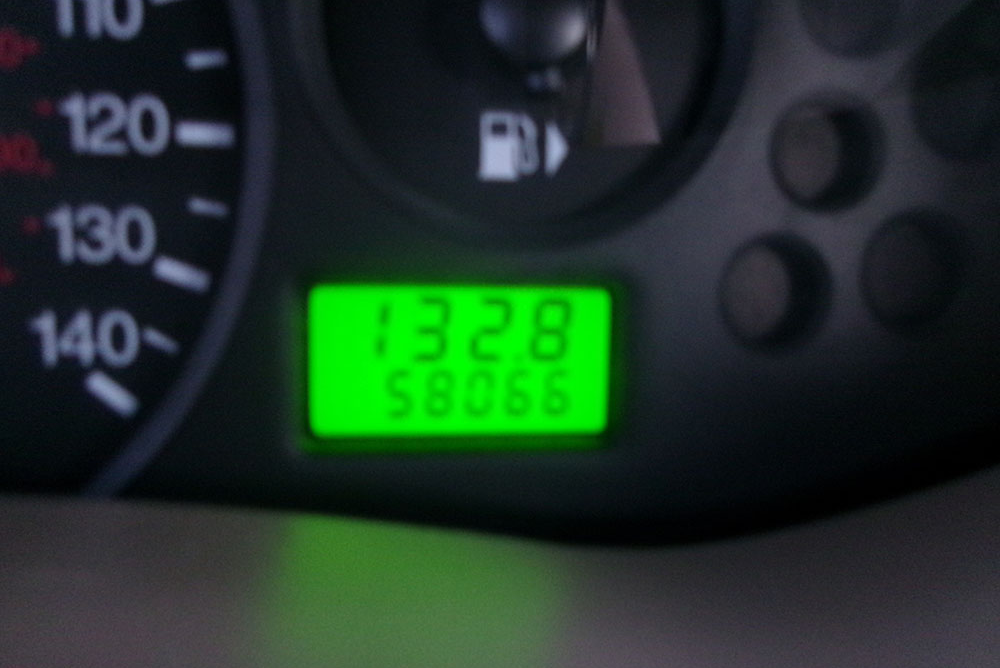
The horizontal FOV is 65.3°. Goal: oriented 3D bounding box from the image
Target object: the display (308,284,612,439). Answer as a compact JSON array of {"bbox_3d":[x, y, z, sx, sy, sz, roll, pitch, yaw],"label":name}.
[{"bbox_3d":[-0.005,0.003,0.092,0.035,0.018,0.004,0,2,-6],"label":"display"}]

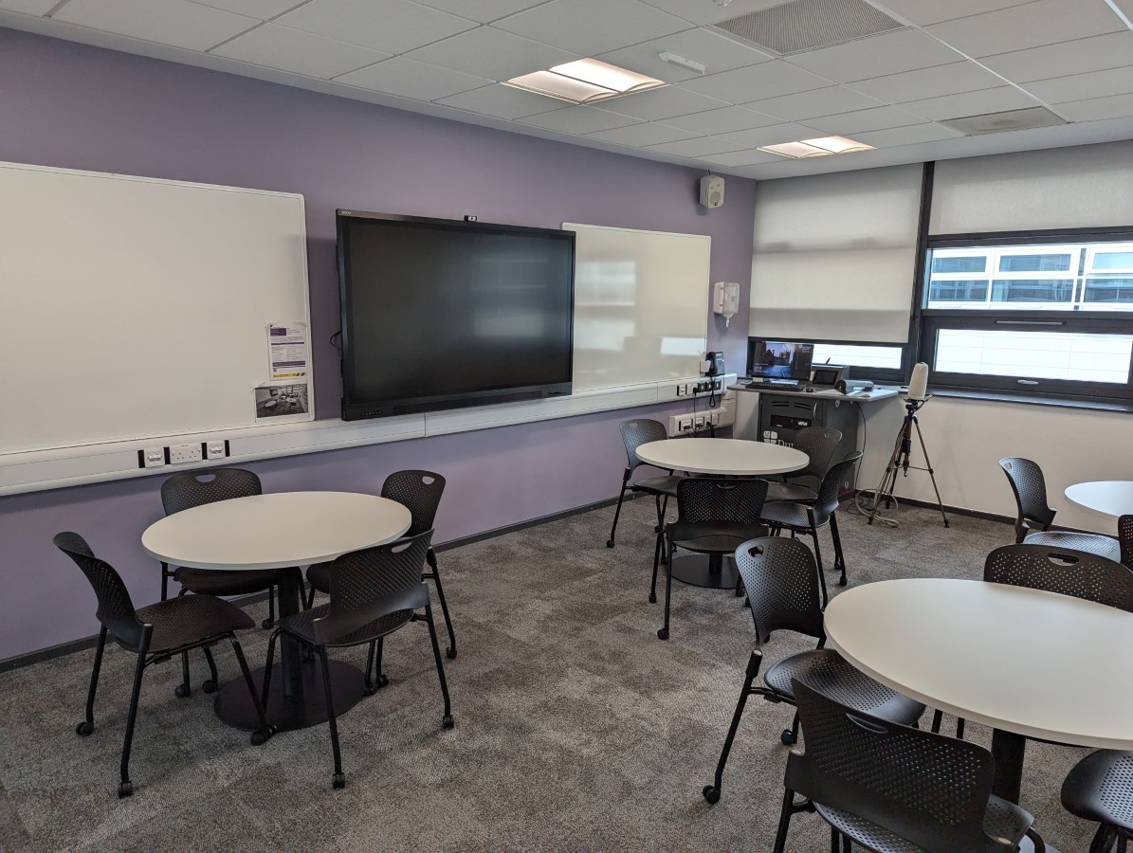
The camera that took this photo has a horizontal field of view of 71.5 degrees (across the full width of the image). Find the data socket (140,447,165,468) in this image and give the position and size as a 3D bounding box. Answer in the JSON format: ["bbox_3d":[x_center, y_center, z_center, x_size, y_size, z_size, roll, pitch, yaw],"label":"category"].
[{"bbox_3d":[-1.941,0.147,3.705,0.018,0.086,0.087,9,13,44],"label":"data socket"}]

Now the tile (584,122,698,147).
[{"bbox_3d":[0.518,-1.922,5.171,0.590,0.020,0.600,9,13,44],"label":"tile"}]

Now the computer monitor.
[{"bbox_3d":[1.849,-0.557,6.712,0.520,0.315,0.090,8,12,37],"label":"computer monitor"}]

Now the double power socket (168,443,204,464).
[{"bbox_3d":[-1.841,0.131,3.806,0.018,0.086,0.146,9,13,44],"label":"double power socket"}]

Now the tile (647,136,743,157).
[{"bbox_3d":[0.940,-1.996,5.604,0.571,0.025,0.592,10,13,44],"label":"tile"}]

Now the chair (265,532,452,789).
[{"bbox_3d":[-0.765,0.760,2.910,0.570,0.836,0.550,9,12,41],"label":"chair"}]

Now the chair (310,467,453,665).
[{"bbox_3d":[-0.832,0.652,3.555,0.530,0.826,0.590,8,12,40],"label":"chair"}]

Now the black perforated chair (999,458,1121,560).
[{"bbox_3d":[2.385,0.590,3.807,0.540,0.820,0.570,-9,13,-43],"label":"black perforated chair"}]

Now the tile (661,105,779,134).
[{"bbox_3d":[0.937,-1.850,4.753,0.600,0.020,0.600,9,13,44],"label":"tile"}]

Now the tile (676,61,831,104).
[{"bbox_3d":[0.945,-1.713,3.916,0.600,0.020,0.600,9,13,44],"label":"tile"}]

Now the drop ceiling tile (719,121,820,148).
[{"bbox_3d":[1.358,-1.919,5.176,0.600,0.020,0.600,9,13,44],"label":"drop ceiling tile"}]

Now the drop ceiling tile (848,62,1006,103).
[{"bbox_3d":[1.798,-1.712,3.925,0.600,0.025,0.592,10,13,44],"label":"drop ceiling tile"}]

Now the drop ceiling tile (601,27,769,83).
[{"bbox_3d":[0.512,-1.636,3.468,0.600,0.020,0.600,10,13,44],"label":"drop ceiling tile"}]

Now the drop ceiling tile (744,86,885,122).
[{"bbox_3d":[1.355,-1.772,4.311,0.600,0.020,0.600,10,13,44],"label":"drop ceiling tile"}]

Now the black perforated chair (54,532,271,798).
[{"bbox_3d":[-1.487,0.762,2.859,0.550,0.836,0.570,10,13,44],"label":"black perforated chair"}]

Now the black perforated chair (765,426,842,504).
[{"bbox_3d":[1.401,0.437,4.975,0.590,0.826,0.530,-2,10,-16],"label":"black perforated chair"}]

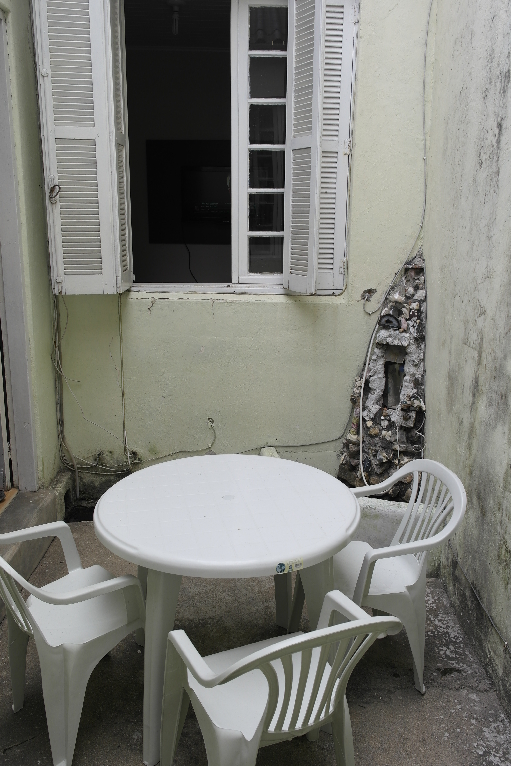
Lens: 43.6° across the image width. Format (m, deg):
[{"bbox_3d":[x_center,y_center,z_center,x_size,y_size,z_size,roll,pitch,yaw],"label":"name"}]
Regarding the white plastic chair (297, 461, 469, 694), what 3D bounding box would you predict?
[{"bbox_3d":[0.446,0.711,2.390,0.530,0.800,0.540,-2,14,-9],"label":"white plastic chair"}]

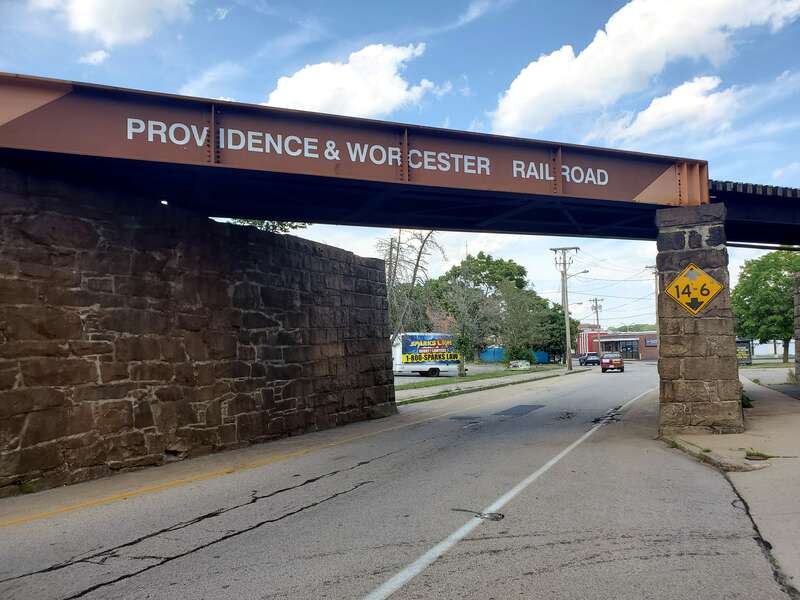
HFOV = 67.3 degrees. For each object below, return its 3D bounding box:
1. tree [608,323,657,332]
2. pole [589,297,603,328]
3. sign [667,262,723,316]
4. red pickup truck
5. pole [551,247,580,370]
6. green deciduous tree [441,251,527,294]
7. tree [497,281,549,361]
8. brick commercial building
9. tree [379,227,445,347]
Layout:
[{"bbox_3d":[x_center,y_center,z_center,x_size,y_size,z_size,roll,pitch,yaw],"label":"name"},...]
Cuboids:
[{"bbox_3d":[71.480,12.115,185.418,15.000,9.500,11.000,-3,-5,21],"label":"tree"},{"bbox_3d":[32.955,4.730,99.466,2.440,10.600,0.500,-2,-5,9],"label":"pole"},{"bbox_3d":[5.936,-0.208,12.130,1.077,1.077,0.030,-5,-8,35],"label":"sign"},{"bbox_3d":[17.743,5.184,50.171,1.760,1.620,4.850,-3,-5,19],"label":"red pickup truck"},{"bbox_3d":[14.329,0.733,51.262,2.440,10.500,0.400,-2,-5,12],"label":"pole"},{"bbox_3d":[11.098,1.147,82.669,13.000,15.200,12.500,-2,-5,8],"label":"green deciduous tree"},{"bbox_3d":[15.225,2.894,74.449,6.600,10.200,6.400,-2,-5,12],"label":"tree"},{"bbox_3d":[38.789,7.372,95.757,12.000,4.500,17.000,4,-7,-44],"label":"brick commercial building"},{"bbox_3d":[0.650,-0.202,40.484,5.200,11.000,5.000,-1,-5,1],"label":"tree"}]

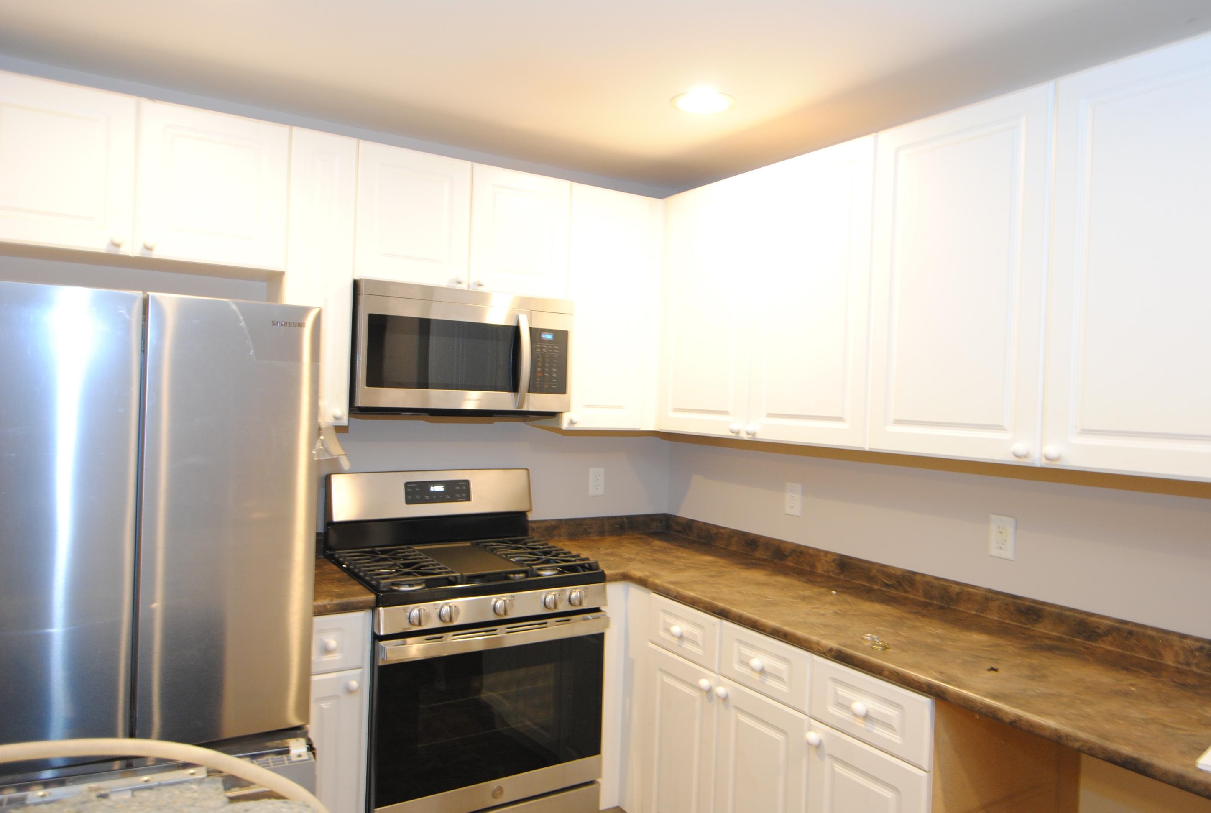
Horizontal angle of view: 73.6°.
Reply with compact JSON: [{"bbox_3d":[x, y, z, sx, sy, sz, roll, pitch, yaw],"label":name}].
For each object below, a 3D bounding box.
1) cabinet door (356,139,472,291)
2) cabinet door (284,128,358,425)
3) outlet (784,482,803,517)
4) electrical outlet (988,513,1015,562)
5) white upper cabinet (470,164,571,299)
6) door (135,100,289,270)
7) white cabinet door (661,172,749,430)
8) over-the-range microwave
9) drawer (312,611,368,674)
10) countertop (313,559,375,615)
[{"bbox_3d":[-0.620,-0.609,2.630,0.380,0.425,0.038,2,1,-32],"label":"cabinet door"},{"bbox_3d":[-0.864,-0.378,2.442,0.190,0.880,0.030,1,1,-33],"label":"cabinet door"},{"bbox_3d":[0.675,0.337,2.920,0.009,0.114,0.072,1,1,-33],"label":"outlet"},{"bbox_3d":[1.103,0.365,2.255,0.009,0.117,0.073,1,1,-33],"label":"electrical outlet"},{"bbox_3d":[-0.368,-0.599,2.916,0.376,0.421,0.312,1,1,-33],"label":"white upper cabinet"},{"bbox_3d":[-1.116,-0.621,2.315,0.388,0.429,0.038,2,1,-32],"label":"door"},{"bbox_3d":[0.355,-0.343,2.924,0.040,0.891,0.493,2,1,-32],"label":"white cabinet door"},{"bbox_3d":[-0.534,-0.179,2.832,0.755,0.419,0.395,2,1,-32],"label":"over-the-range microwave"},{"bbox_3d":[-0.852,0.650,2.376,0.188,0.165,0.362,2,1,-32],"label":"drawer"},{"bbox_3d":[-0.905,0.545,2.481,0.206,0.038,0.632,2,1,-32],"label":"countertop"}]

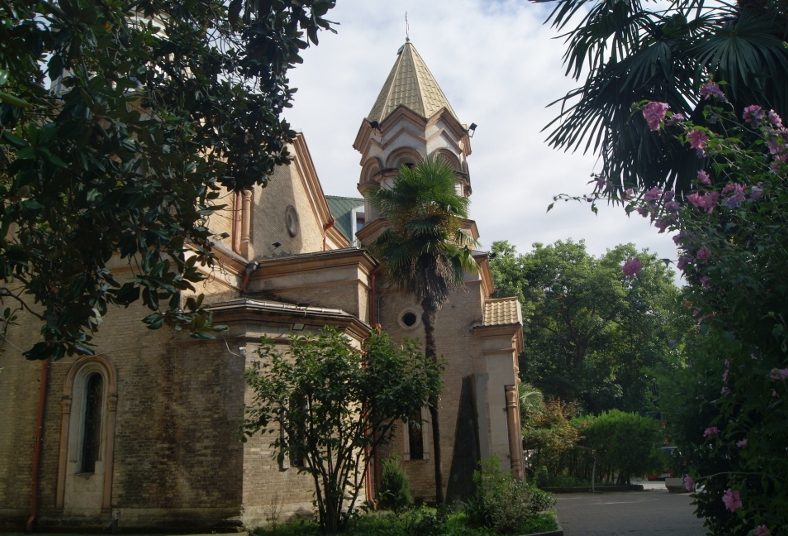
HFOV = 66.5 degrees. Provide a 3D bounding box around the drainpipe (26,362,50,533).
[{"bbox_3d":[-8.155,3.796,13.812,0.137,4.203,0.196,-6,-15,11],"label":"drainpipe"}]

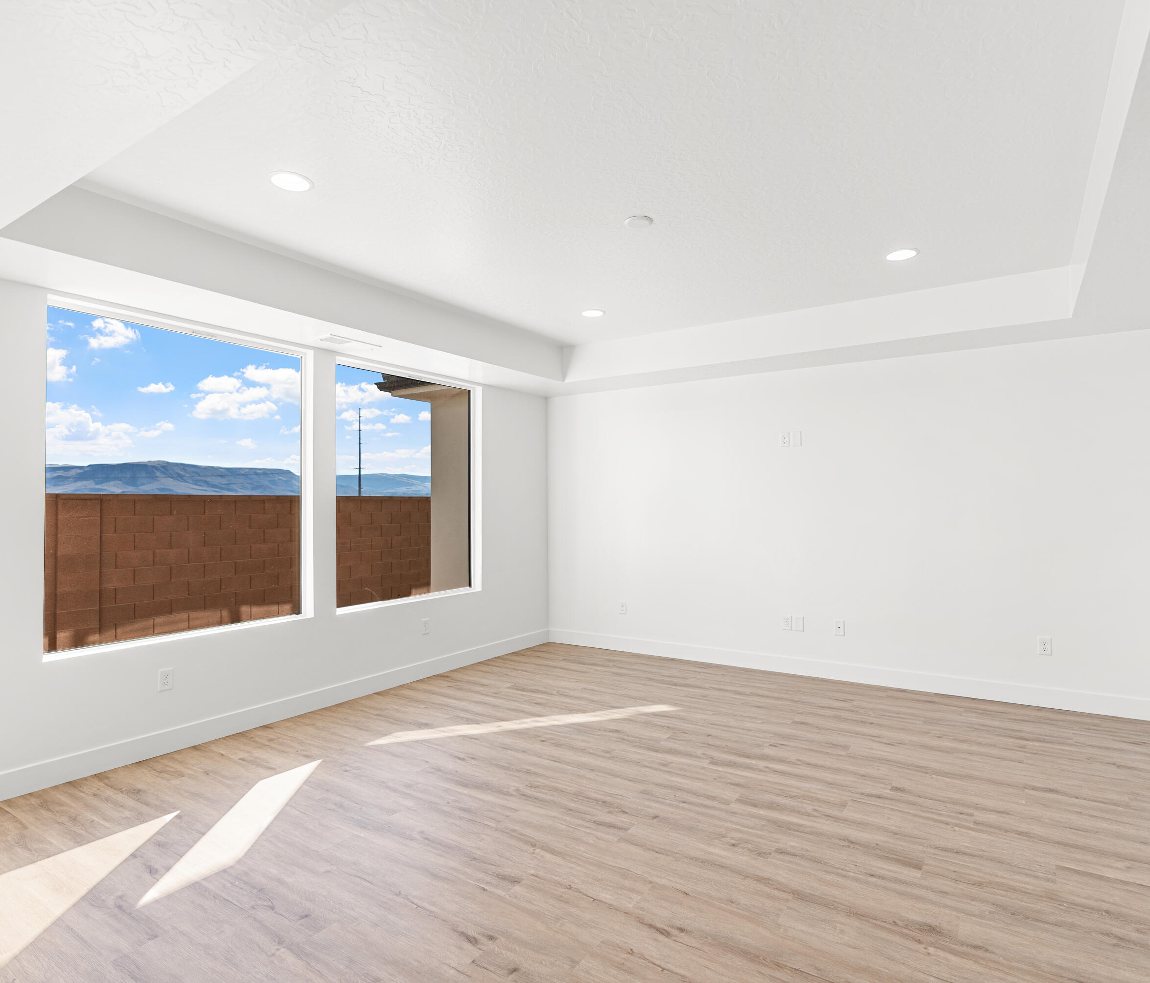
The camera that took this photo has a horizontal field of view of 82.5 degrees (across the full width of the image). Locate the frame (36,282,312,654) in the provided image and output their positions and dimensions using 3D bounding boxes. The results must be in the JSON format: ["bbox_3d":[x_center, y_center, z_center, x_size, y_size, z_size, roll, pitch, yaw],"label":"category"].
[{"bbox_3d":[-2.242,-0.060,3.881,0.110,1.819,1.493,-1,-1,34],"label":"frame"}]

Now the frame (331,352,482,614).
[{"bbox_3d":[-1.302,-0.033,5.276,0.110,1.823,1.519,-1,-1,34],"label":"frame"}]

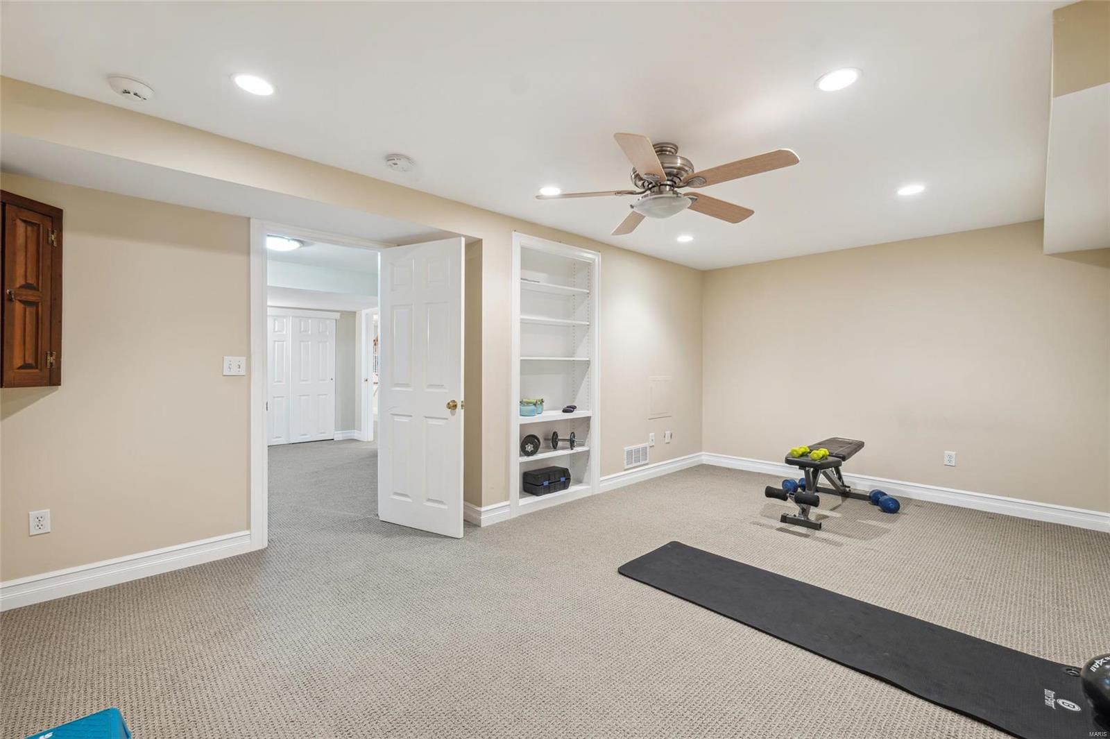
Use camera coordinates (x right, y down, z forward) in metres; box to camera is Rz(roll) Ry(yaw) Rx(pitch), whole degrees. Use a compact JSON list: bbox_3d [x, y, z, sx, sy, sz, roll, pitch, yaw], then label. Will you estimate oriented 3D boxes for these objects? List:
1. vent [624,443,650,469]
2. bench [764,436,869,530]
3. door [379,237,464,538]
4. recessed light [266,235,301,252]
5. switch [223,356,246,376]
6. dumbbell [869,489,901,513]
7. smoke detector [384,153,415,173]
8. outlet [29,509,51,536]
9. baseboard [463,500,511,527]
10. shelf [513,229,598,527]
[{"bbox_3d":[0.842,0.878,4.385,0.395,0.203,0.014,-1,1,-41],"label":"vent"},{"bbox_3d":[2.239,0.916,3.584,1.380,0.500,0.400,-1,1,-41],"label":"bench"},{"bbox_3d":[-0.969,0.132,3.100,0.763,2.032,0.035,1,1,27],"label":"door"},{"bbox_3d":[-2.587,-1.153,4.048,0.400,0.090,0.400,-1,1,-41],"label":"recessed light"},{"bbox_3d":[-1.981,-0.020,2.668,0.114,0.116,0.012,-1,1,-41],"label":"switch"},{"bbox_3d":[2.757,1.098,3.612,0.138,0.138,0.305,0,1,7],"label":"dumbbell"},{"bbox_3d":[-0.862,-1.145,2.406,0.150,0.046,0.150,0,1,0],"label":"smoke detector"},{"bbox_3d":[-2.579,0.767,2.160,0.070,0.115,0.008,-1,1,-41],"label":"outlet"},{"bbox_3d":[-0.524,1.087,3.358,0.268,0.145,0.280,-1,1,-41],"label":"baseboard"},{"bbox_3d":[-0.046,0.043,3.776,1.015,2.223,0.305,-1,1,-41],"label":"shelf"}]

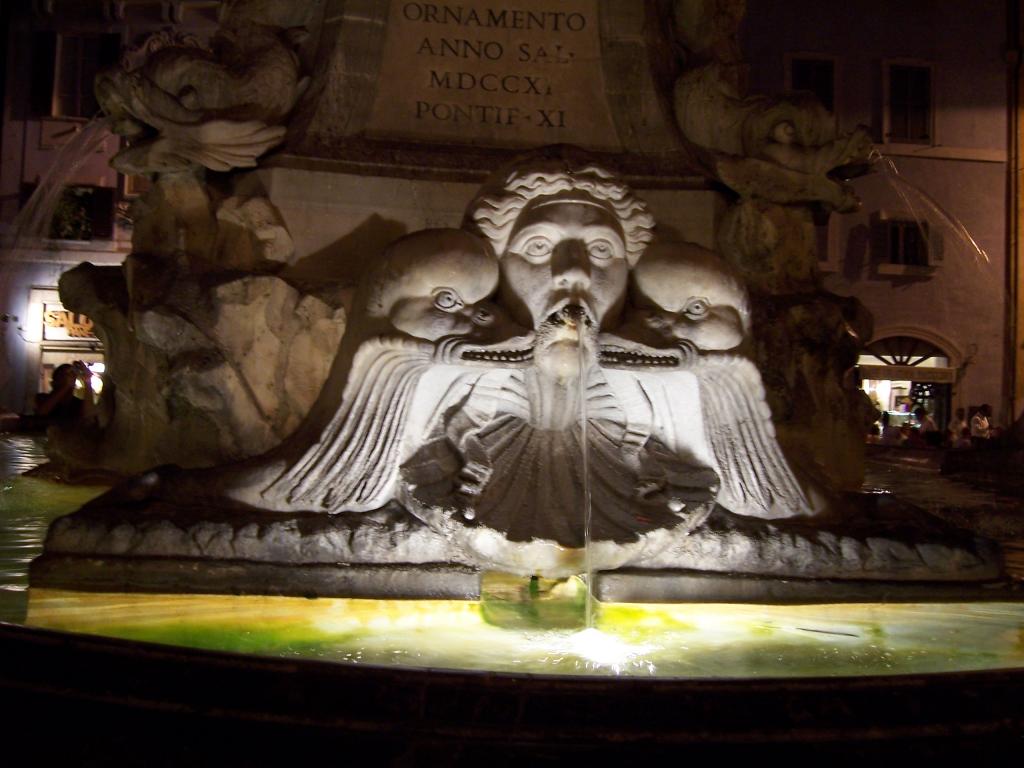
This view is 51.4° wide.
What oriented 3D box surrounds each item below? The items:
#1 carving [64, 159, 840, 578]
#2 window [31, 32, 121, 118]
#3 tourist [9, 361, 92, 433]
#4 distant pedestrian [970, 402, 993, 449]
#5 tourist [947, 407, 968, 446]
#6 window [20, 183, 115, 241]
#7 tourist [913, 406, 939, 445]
[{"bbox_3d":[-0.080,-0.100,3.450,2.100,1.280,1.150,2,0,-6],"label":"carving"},{"bbox_3d":[-10.428,-7.387,25.500,2.000,2.050,0.250,2,0,-7],"label":"window"},{"bbox_3d":[-4.505,0.633,10.694,0.600,1.720,0.500,2,-1,-37],"label":"tourist"},{"bbox_3d":[11.215,1.328,25.494,0.500,1.700,0.400,2,0,-34],"label":"distant pedestrian"},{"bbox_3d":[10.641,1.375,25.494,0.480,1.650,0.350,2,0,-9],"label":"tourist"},{"bbox_3d":[-10.644,-4.131,25.500,2.100,1.350,0.250,2,0,-7],"label":"window"},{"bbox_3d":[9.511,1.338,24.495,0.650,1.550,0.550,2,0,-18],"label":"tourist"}]

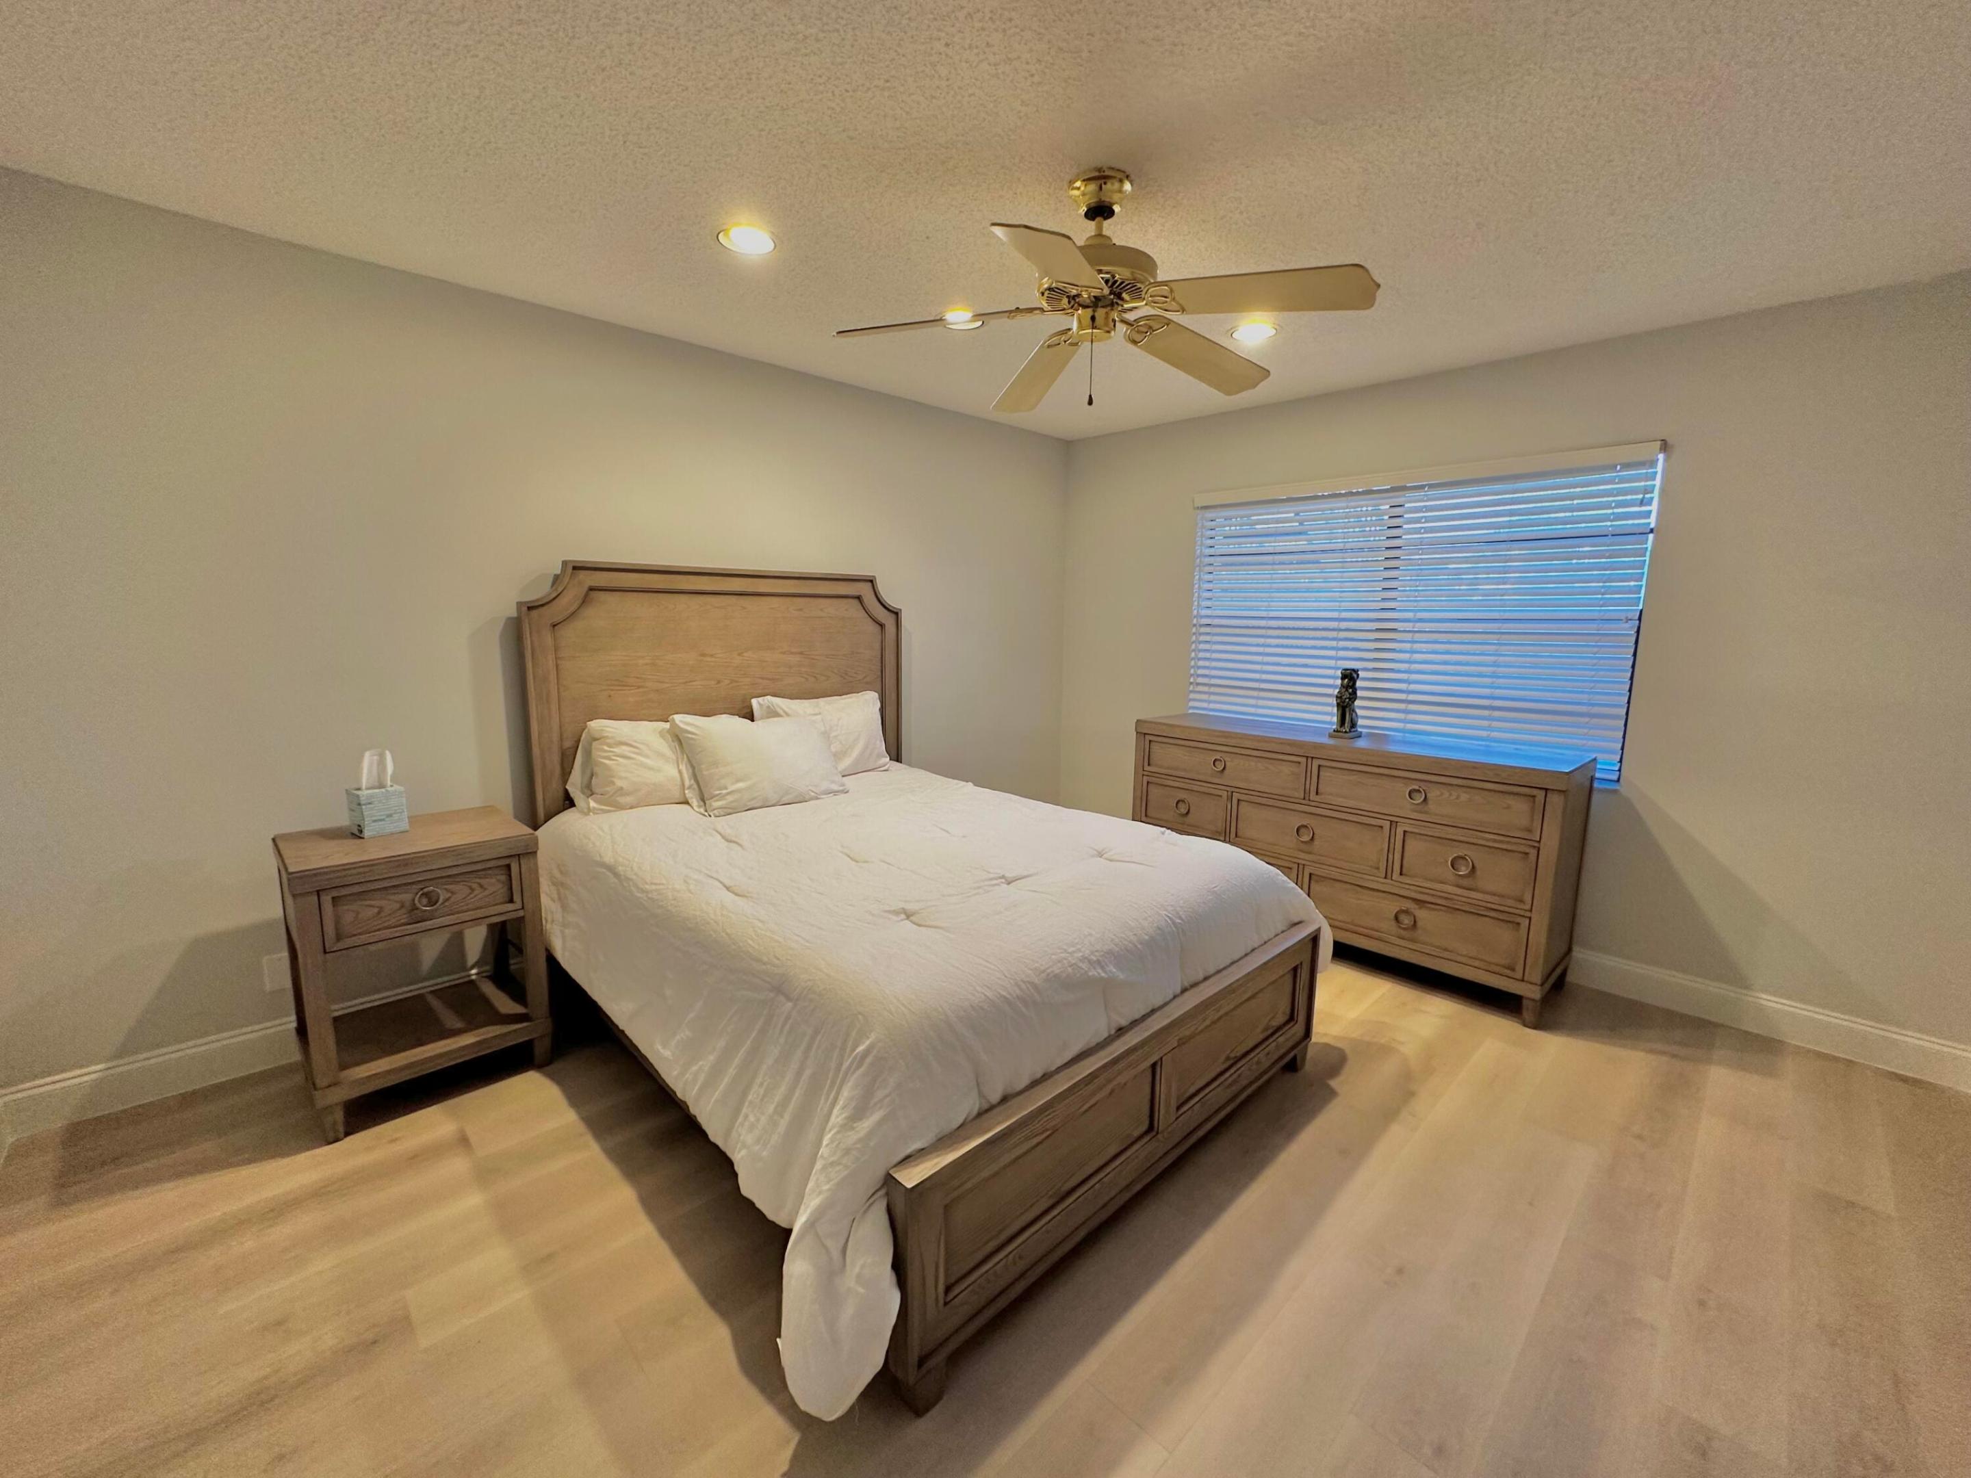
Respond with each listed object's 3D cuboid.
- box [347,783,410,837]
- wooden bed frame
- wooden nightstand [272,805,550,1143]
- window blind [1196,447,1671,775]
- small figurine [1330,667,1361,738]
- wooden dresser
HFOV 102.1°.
[{"bbox_3d":[-1.804,0.215,2.368,0.110,0.128,0.110,7,10,35],"label":"box"},{"bbox_3d":[-0.289,0.229,2.598,1.693,1.572,2.145,-8,12,-44],"label":"wooden bed frame"},{"bbox_3d":[-1.710,0.654,2.406,0.564,0.748,0.460,-8,12,-44],"label":"wooden nightstand"},{"bbox_3d":[1.740,-0.553,3.580,0.084,1.238,1.860,-8,12,-44],"label":"window blind"},{"bbox_3d":[1.558,-0.151,3.423,0.092,0.291,0.094,-8,12,-44],"label":"small figurine"},{"bbox_3d":[1.509,0.448,3.510,0.467,0.921,1.737,-8,12,-44],"label":"wooden dresser"}]

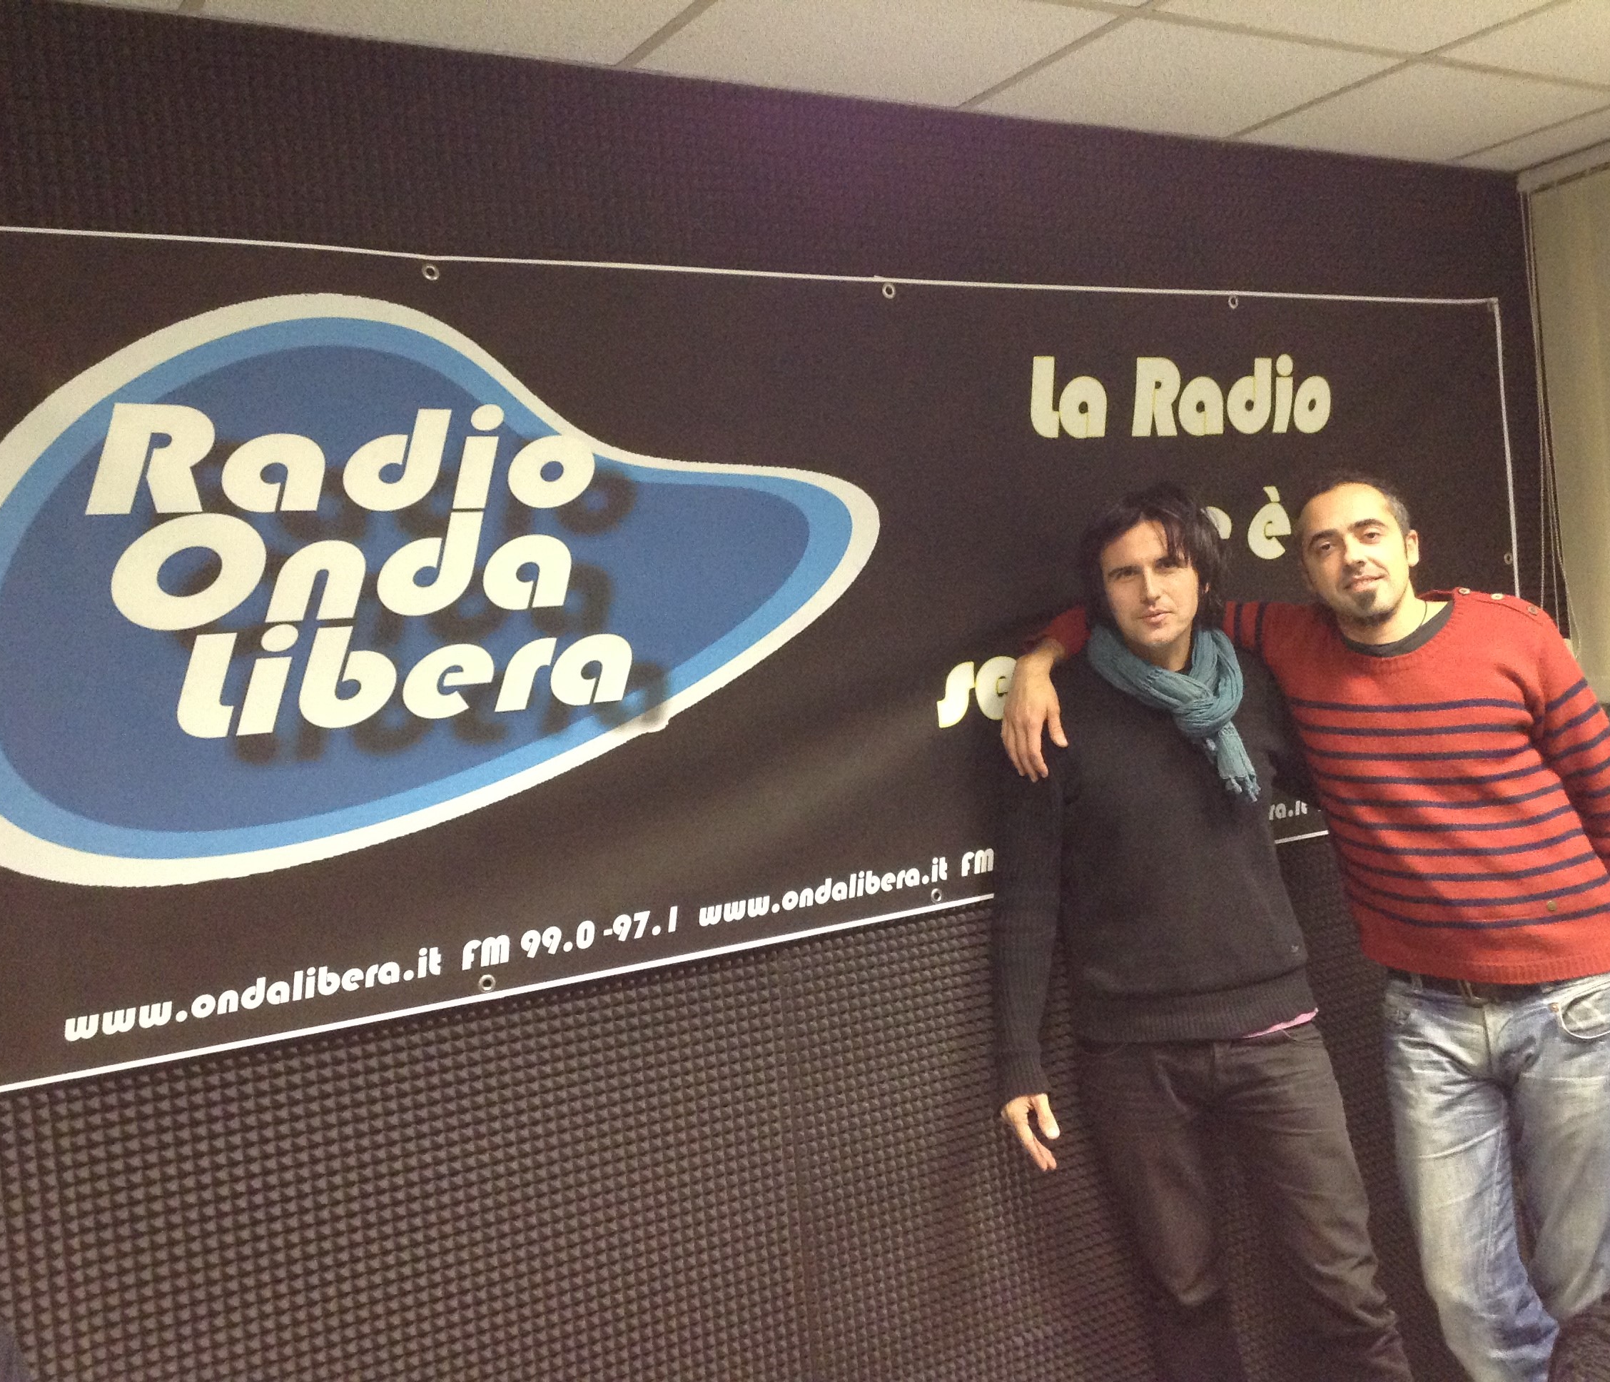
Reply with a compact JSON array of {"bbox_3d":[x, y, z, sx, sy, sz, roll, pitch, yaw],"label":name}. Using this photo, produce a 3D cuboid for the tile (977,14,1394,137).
[{"bbox_3d":[0.606,-0.974,2.801,0.590,0.020,0.410,-6,1,-32],"label":"tile"}]

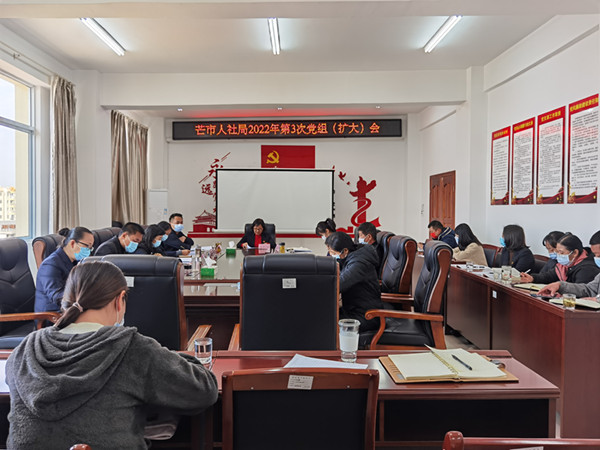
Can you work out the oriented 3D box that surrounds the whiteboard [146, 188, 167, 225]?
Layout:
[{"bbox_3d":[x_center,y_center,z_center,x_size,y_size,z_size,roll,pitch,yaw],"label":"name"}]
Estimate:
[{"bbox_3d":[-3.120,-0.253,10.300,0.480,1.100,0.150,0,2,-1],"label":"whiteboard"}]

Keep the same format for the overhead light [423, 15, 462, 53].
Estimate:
[{"bbox_3d":[1.691,-2.311,5.604,0.140,0.090,1.230,0,2,-1],"label":"overhead light"}]

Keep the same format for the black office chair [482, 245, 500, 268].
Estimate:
[{"bbox_3d":[2.190,0.695,5.950,0.570,0.920,0.500,0,2,-1],"label":"black office chair"}]

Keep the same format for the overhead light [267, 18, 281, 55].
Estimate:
[{"bbox_3d":[-0.290,-2.220,5.480,0.125,0.090,1.220,0,2,-1],"label":"overhead light"}]

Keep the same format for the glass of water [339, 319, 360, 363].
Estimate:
[{"bbox_3d":[0.201,0.471,1.900,0.087,0.157,0.087,0,2,-1],"label":"glass of water"}]

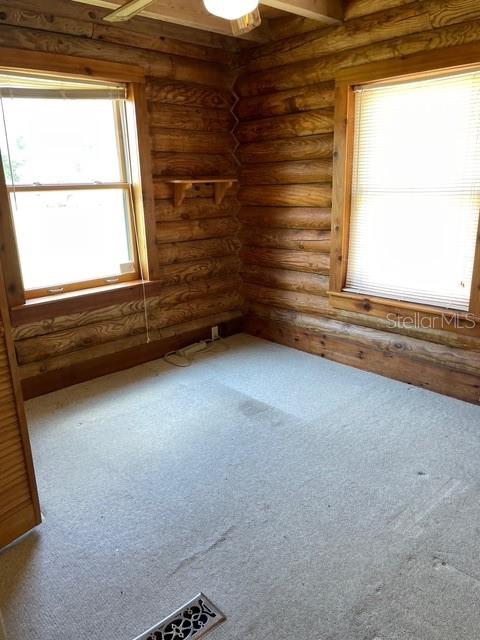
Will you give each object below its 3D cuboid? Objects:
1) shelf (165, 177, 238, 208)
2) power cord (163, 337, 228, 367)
[{"bbox_3d":[-0.291,-1.006,3.815,0.600,0.188,0.186,-16,22,-41],"label":"shelf"},{"bbox_3d":[-0.320,0.261,4.046,0.608,0.050,0.315,-16,22,-41],"label":"power cord"}]

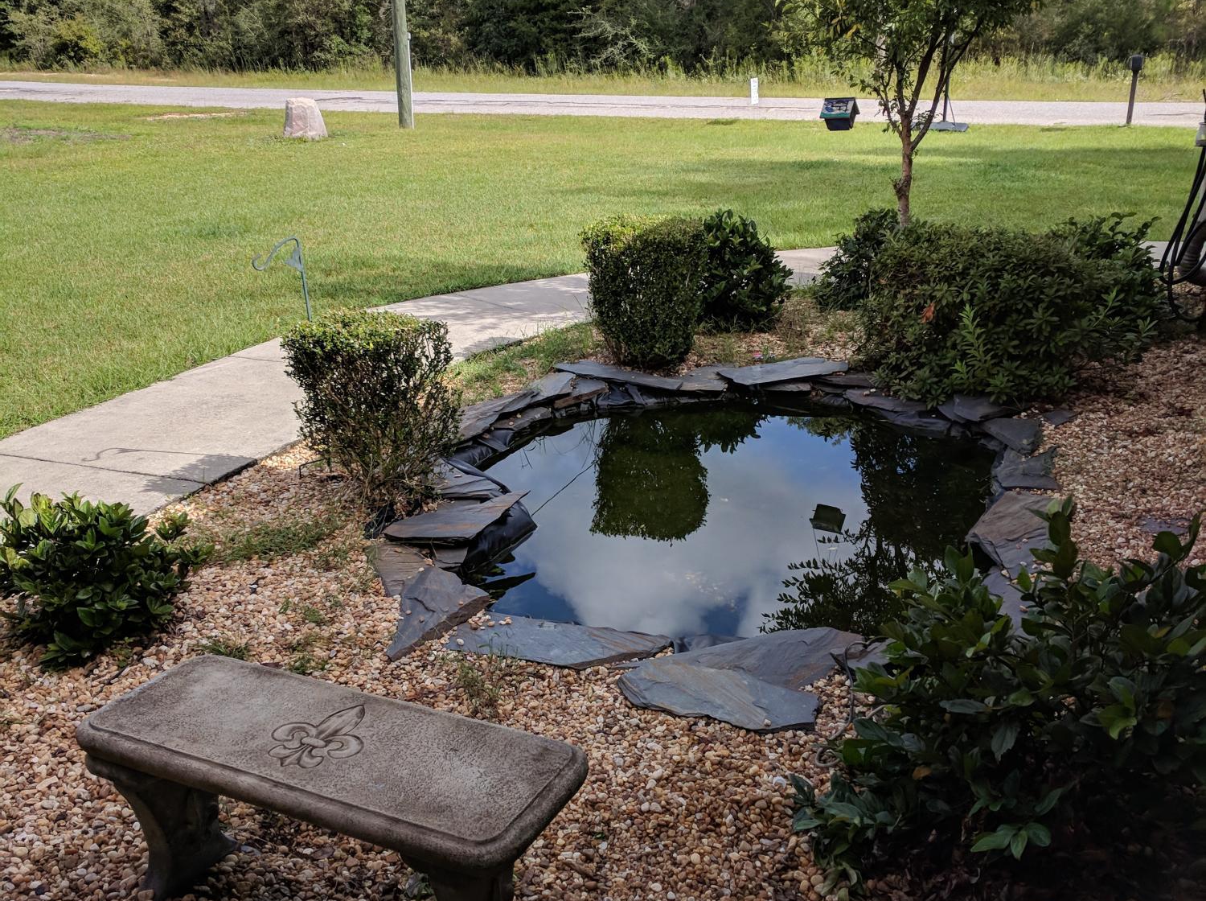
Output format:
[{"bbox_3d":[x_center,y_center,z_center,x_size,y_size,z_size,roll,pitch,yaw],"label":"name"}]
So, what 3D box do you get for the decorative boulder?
[{"bbox_3d":[-5.458,-6.181,22.452,0.780,0.720,0.620,-4,19,-12],"label":"decorative boulder"}]

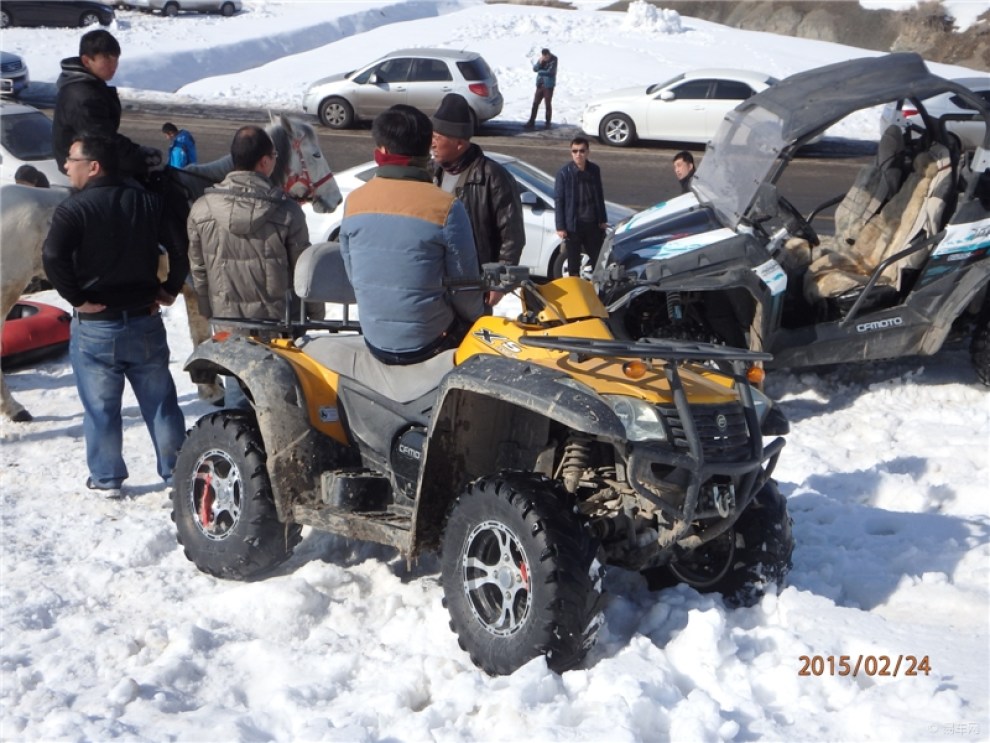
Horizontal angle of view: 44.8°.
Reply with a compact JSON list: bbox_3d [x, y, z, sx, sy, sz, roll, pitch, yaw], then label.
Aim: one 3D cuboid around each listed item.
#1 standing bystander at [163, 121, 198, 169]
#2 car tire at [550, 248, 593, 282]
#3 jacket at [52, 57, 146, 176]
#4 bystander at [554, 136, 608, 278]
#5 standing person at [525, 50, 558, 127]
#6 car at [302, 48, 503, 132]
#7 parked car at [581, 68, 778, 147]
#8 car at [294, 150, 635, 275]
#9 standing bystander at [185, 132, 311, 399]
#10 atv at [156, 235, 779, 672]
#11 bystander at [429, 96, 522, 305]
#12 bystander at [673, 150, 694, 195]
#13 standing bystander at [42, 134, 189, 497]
[{"bbox_3d":[-3.805,-2.200,14.623,0.420,1.620,0.500,1,16,5],"label":"standing bystander"},{"bbox_3d":[0.906,-1.072,12.688,0.630,0.630,0.210,7,16,23],"label":"car tire"},{"bbox_3d":[-2.069,-1.306,6.300,0.460,0.700,0.500,-2,15,-8],"label":"jacket"},{"bbox_3d":[0.806,-1.355,11.423,0.540,1.720,0.320,1,15,3],"label":"bystander"},{"bbox_3d":[0.987,-6.038,25.716,0.500,1.670,0.450,13,20,40],"label":"standing person"},{"bbox_3d":[-1.675,-5.662,24.061,4.130,1.600,1.750,5,17,16],"label":"car"},{"bbox_3d":[4.013,-4.997,22.854,4.750,1.450,1.800,5,16,17],"label":"parked car"},{"bbox_3d":[-0.087,-1.852,13.853,4.600,1.470,1.790,6,17,21],"label":"car"},{"bbox_3d":[-1.083,-0.280,5.532,0.600,1.680,0.400,1,16,2],"label":"standing bystander"},{"bbox_3d":[-0.107,0.225,4.407,2.280,1.310,1.170,9,6,42],"label":"atv"},{"bbox_3d":[-0.092,-0.409,5.625,0.400,1.740,0.550,-10,18,-33],"label":"bystander"},{"bbox_3d":[1.578,-0.990,10.137,0.360,1.720,0.520,-15,22,-43],"label":"bystander"},{"bbox_3d":[-1.764,-0.234,5.638,0.640,1.730,0.420,-10,19,-31],"label":"standing bystander"}]

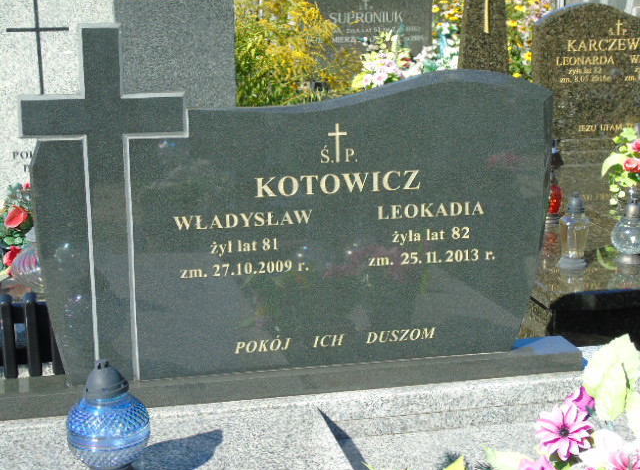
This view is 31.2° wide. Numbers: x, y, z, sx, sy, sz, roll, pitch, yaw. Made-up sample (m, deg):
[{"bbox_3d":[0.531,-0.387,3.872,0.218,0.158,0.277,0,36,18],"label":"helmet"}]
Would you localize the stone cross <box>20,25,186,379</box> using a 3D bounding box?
[{"bbox_3d":[-0.475,-0.063,2.572,0.353,0.802,0.080,-3,13,-12],"label":"stone cross"}]

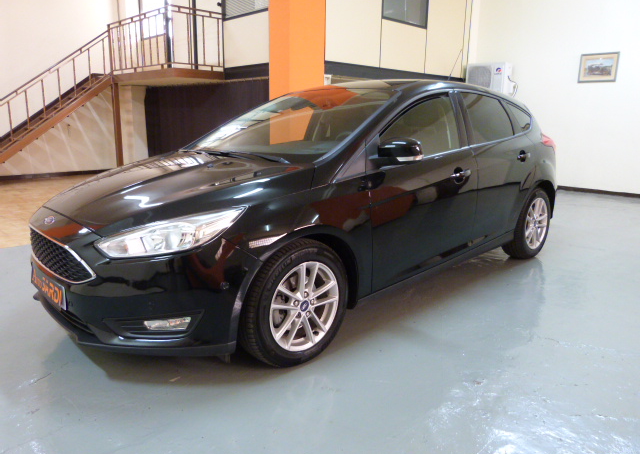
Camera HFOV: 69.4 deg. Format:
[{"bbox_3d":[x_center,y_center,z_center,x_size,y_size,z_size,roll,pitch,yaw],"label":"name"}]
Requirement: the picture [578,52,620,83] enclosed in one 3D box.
[{"bbox_3d":[4.667,-2.661,7.741,0.570,0.462,0.030,12,17,41],"label":"picture"}]

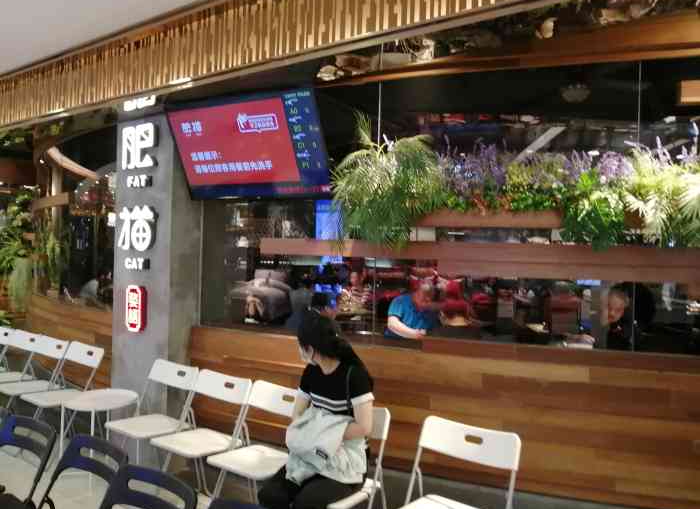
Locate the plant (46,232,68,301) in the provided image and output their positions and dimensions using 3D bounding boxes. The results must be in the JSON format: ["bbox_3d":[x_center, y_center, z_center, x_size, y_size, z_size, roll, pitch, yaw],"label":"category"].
[{"bbox_3d":[-3.070,0.105,5.500,0.200,0.690,0.200,2,0,33],"label":"plant"}]

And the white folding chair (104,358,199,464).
[{"bbox_3d":[-1.226,1.094,3.240,0.445,0.785,0.450,2,0,33],"label":"white folding chair"}]

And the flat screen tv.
[{"bbox_3d":[-0.701,-0.705,3.555,1.185,0.685,0.070,2,24,24],"label":"flat screen tv"}]

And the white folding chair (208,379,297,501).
[{"bbox_3d":[-0.472,1.116,2.746,0.445,0.785,0.450,2,0,33],"label":"white folding chair"}]

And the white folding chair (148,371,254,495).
[{"bbox_3d":[-0.849,1.105,2.993,0.445,0.785,0.450,2,0,33],"label":"white folding chair"}]

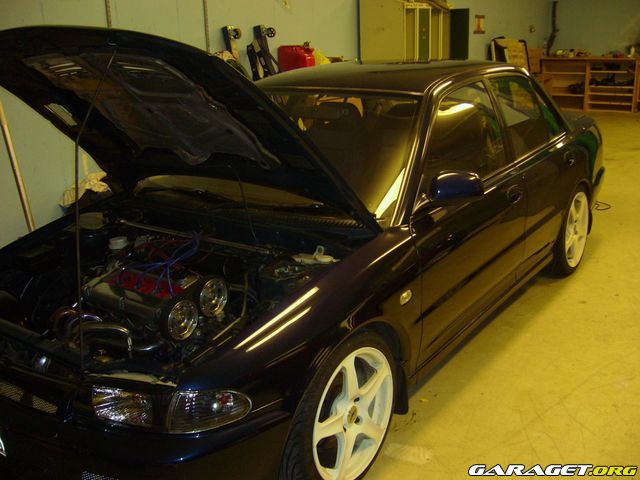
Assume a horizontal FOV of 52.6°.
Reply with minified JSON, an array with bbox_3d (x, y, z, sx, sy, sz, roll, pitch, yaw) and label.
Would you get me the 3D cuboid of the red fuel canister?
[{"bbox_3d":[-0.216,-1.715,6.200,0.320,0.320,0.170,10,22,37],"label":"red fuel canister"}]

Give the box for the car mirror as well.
[{"bbox_3d":[0.494,-0.187,2.467,0.220,0.140,0.160,10,22,37],"label":"car mirror"}]

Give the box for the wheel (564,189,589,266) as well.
[{"bbox_3d":[1.567,-0.078,4.174,0.190,0.475,0.475,10,22,37],"label":"wheel"}]

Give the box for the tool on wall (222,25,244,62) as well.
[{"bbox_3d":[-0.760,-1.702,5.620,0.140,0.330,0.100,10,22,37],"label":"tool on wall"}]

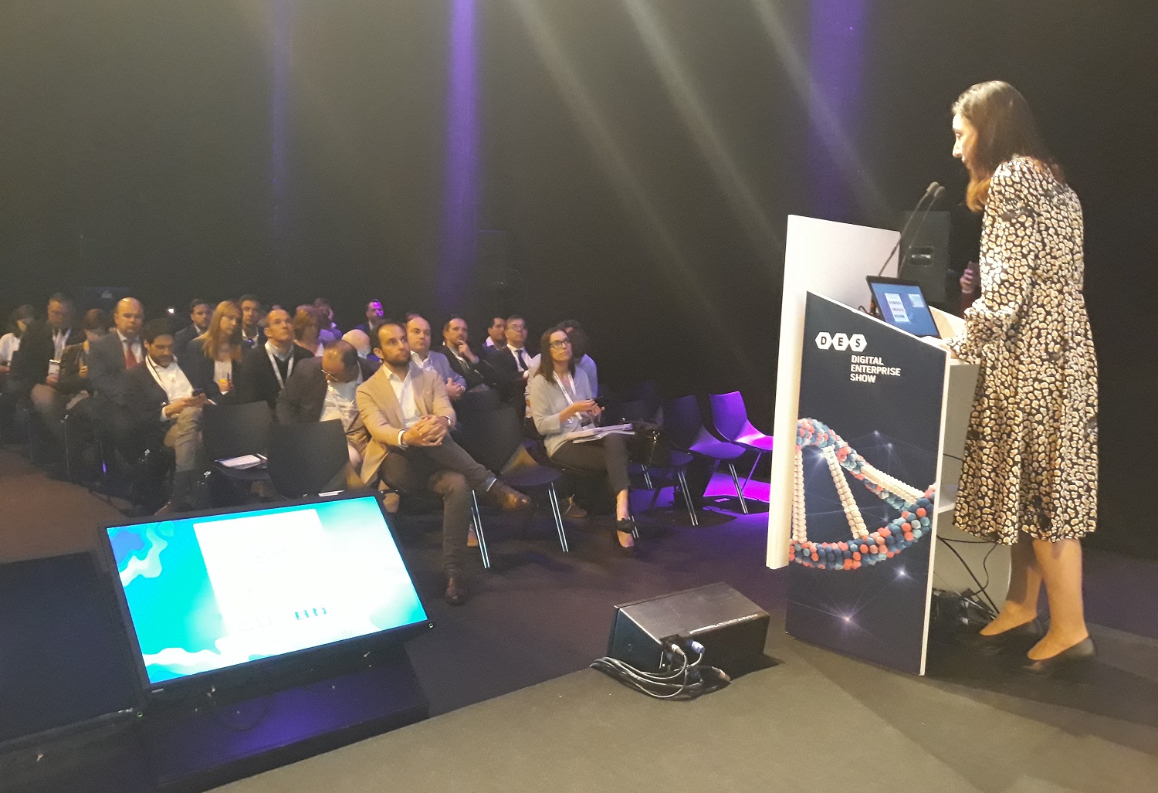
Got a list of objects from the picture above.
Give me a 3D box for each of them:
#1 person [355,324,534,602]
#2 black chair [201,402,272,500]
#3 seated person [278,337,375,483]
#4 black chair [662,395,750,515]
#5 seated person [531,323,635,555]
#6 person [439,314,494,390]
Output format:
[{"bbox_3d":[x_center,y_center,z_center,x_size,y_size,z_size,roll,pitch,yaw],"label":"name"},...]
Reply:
[{"bbox_3d":[-0.700,0.280,4.500,0.660,1.280,0.840,-2,7,-38],"label":"person"},{"bbox_3d":[-1.790,0.426,4.990,0.500,0.790,0.520,-3,8,-42],"label":"black chair"},{"bbox_3d":[-1.277,0.238,5.230,0.560,1.150,0.820,-3,8,-42],"label":"seated person"},{"bbox_3d":[0.826,0.401,6.151,0.500,0.790,0.520,-3,8,-42],"label":"black chair"},{"bbox_3d":[0.010,0.250,5.200,0.780,1.260,0.490,7,8,42],"label":"seated person"},{"bbox_3d":[-0.755,0.023,6.883,0.540,1.270,0.780,-3,8,-42],"label":"person"}]

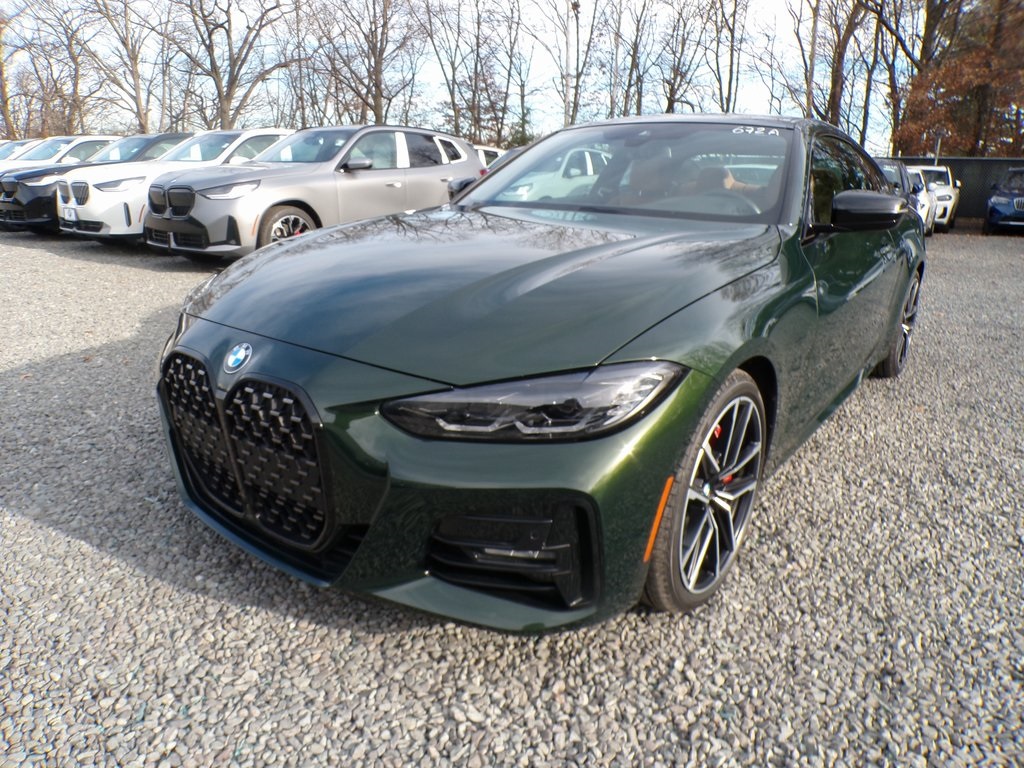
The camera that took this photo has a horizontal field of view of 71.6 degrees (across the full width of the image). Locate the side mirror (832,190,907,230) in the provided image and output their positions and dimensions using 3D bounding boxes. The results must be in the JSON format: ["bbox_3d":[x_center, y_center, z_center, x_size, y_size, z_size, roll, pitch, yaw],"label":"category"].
[{"bbox_3d":[1.223,-0.609,2.471,0.250,0.155,0.160,13,21,35],"label":"side mirror"}]

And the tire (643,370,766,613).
[{"bbox_3d":[0.465,0.262,1.911,0.235,0.660,0.660,14,21,36],"label":"tire"}]

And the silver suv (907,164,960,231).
[{"bbox_3d":[11.026,-5.177,19.399,1.880,1.650,4.500,11,19,29],"label":"silver suv"}]

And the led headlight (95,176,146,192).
[{"bbox_3d":[-5.036,-2.557,9.083,0.660,0.200,0.260,1,17,0],"label":"led headlight"}]

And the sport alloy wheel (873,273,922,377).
[{"bbox_3d":[2.163,-0.380,4.109,0.260,0.660,0.660,13,21,35],"label":"sport alloy wheel"}]

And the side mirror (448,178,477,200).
[{"bbox_3d":[-0.238,-0.947,3.509,0.250,0.155,0.160,13,21,35],"label":"side mirror"}]

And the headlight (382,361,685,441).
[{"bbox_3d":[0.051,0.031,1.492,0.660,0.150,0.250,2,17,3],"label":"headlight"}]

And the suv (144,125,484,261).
[{"bbox_3d":[-2.383,-2.557,9.445,1.950,1.660,4.750,12,20,32],"label":"suv"}]

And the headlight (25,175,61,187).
[{"bbox_3d":[-7.053,-3.058,10.660,0.640,0.200,0.260,1,17,0],"label":"headlight"}]

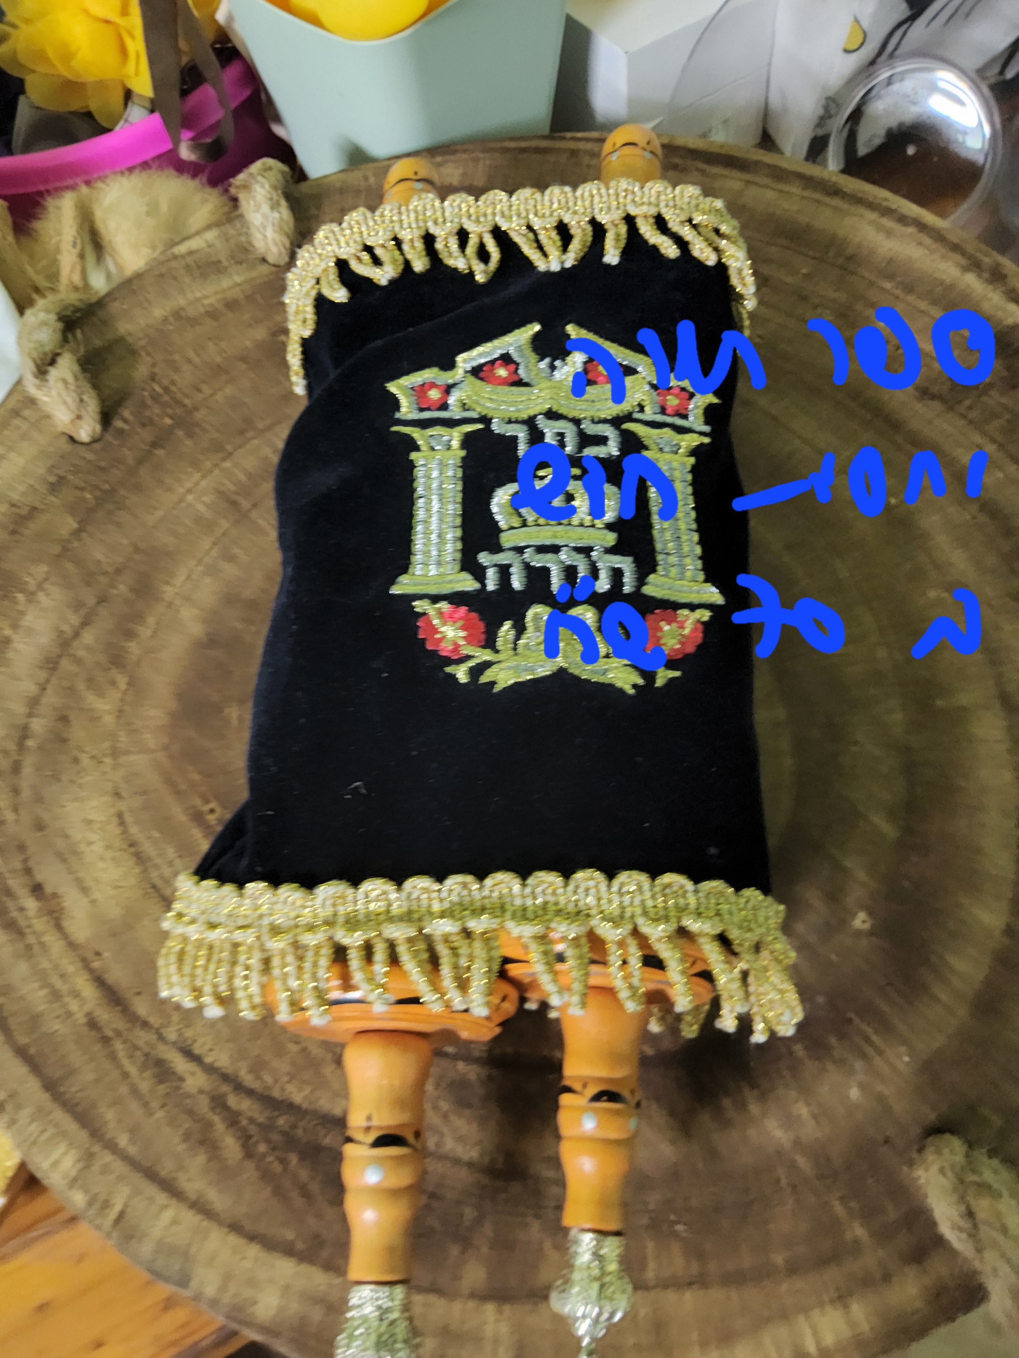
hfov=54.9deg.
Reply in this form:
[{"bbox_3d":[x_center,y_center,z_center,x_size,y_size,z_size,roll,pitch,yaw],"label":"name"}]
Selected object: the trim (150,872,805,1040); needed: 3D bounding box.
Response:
[{"bbox_3d":[-0.009,0.080,0.278,0.182,0.056,0.040,1,66,2],"label":"trim"}]

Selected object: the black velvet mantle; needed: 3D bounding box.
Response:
[{"bbox_3d":[-0.001,-0.042,0.302,0.157,0.056,0.220,1,67,2],"label":"black velvet mantle"}]

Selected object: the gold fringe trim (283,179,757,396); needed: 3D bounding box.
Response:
[{"bbox_3d":[0.003,-0.133,0.340,0.160,0.054,0.049,1,67,2],"label":"gold fringe trim"}]

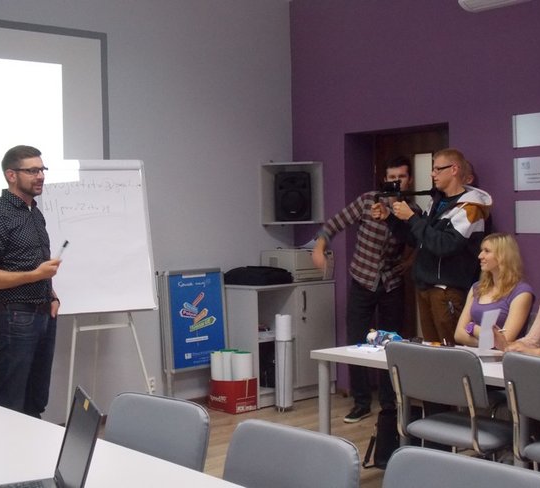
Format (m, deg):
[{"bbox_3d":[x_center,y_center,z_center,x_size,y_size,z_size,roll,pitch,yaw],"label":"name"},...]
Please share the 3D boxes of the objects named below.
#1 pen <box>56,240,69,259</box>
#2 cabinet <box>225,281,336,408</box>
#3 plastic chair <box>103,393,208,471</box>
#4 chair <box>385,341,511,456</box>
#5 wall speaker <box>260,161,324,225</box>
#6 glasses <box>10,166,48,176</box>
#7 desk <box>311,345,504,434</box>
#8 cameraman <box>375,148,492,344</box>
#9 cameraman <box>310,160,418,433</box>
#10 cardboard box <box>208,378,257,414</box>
[{"bbox_3d":[-0.993,0.043,4.120,0.020,0.140,0.020,27,6,-18],"label":"pen"},{"bbox_3d":[0.085,0.764,6.874,0.790,0.905,0.430,-3,3,-39],"label":"cabinet"},{"bbox_3d":[-0.550,0.966,2.796,0.510,0.850,0.530,1,3,42],"label":"plastic chair"},{"bbox_3d":[0.891,0.891,3.940,0.530,0.850,0.510,-3,3,-41],"label":"chair"},{"bbox_3d":[0.187,-0.419,7.170,0.500,0.490,0.360,-1,2,6],"label":"wall speaker"},{"bbox_3d":[-1.188,-0.355,4.250,0.140,0.045,0.140,0,3,34],"label":"glasses"},{"bbox_3d":[0.919,0.932,4.348,0.700,0.735,1.300,-3,3,-41],"label":"desk"},{"bbox_3d":[0.984,0.344,5.200,0.540,1.840,0.480,-2,3,-29],"label":"cameraman"},{"bbox_3d":[0.674,0.325,6.100,0.720,1.820,0.460,0,2,18],"label":"cameraman"},{"bbox_3d":[-0.270,1.122,6.480,0.260,0.235,0.290,-3,3,-39],"label":"cardboard box"}]

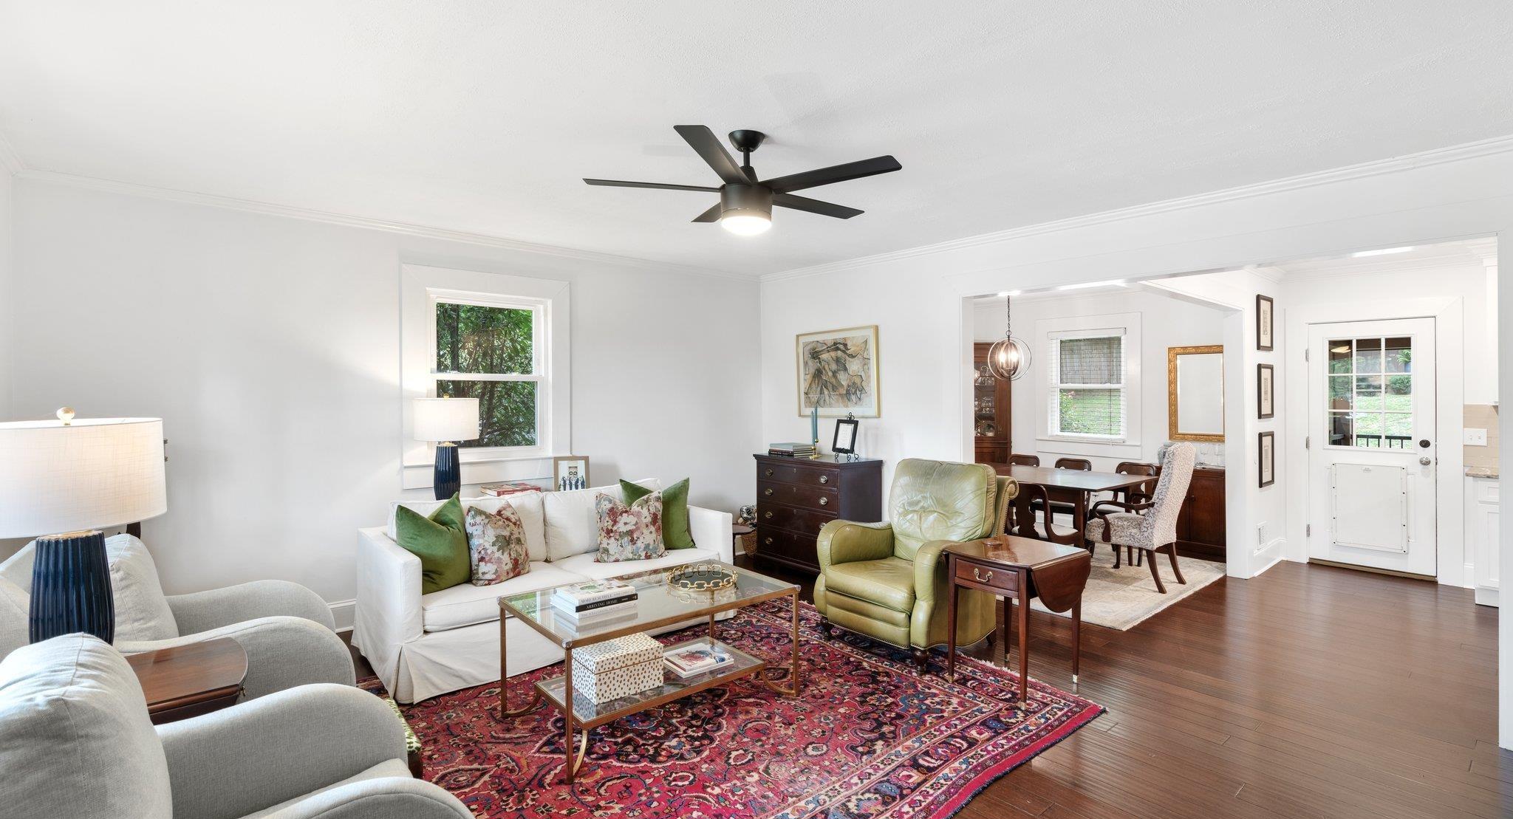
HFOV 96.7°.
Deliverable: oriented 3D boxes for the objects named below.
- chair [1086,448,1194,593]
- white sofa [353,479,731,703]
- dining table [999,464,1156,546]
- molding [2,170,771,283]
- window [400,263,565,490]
[{"bbox_3d":[2.924,0.785,5.154,0.600,1.053,0.656,-1,1,-40],"label":"chair"},{"bbox_3d":[-1.227,0.903,4.056,1.940,0.850,0.990,-1,1,-40],"label":"white sofa"},{"bbox_3d":[2.206,0.914,5.696,1.170,0.755,1.800,-1,1,-42],"label":"dining table"},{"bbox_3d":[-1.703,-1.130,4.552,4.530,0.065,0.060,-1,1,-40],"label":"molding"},{"bbox_3d":[-1.778,-0.212,4.562,1.120,1.420,0.100,-1,1,-40],"label":"window"}]

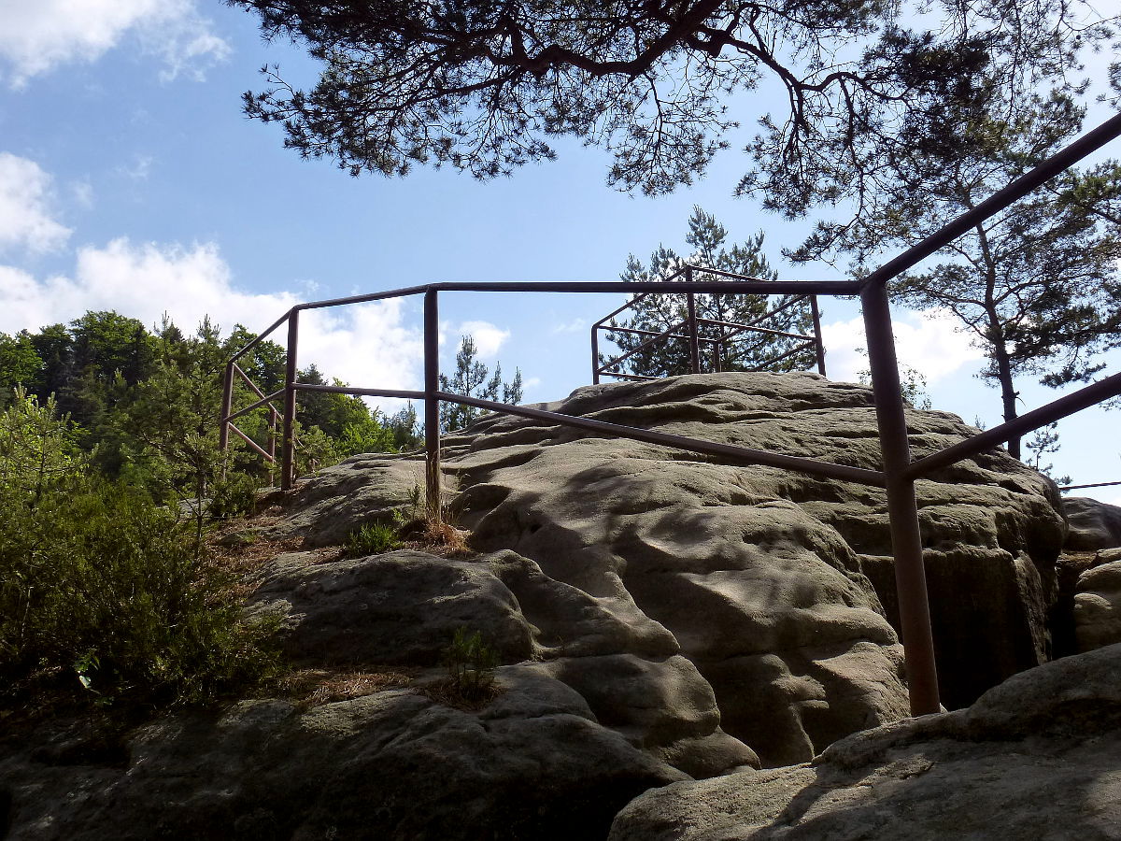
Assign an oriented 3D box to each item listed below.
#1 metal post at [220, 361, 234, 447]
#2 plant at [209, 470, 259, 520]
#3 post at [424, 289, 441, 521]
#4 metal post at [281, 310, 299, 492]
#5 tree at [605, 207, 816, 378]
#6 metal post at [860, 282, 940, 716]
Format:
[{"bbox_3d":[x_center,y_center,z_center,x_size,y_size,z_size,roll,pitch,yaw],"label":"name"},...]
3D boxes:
[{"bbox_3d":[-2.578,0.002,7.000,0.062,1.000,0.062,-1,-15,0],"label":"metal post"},{"bbox_3d":[-1.980,0.451,5.500,0.310,0.310,0.300,-2,-14,0],"label":"plant"},{"bbox_3d":[-0.581,-0.086,4.100,0.062,1.100,0.062,-3,-14,0],"label":"post"},{"bbox_3d":[-1.633,-0.133,5.480,0.062,1.130,0.062,-2,-14,0],"label":"metal post"},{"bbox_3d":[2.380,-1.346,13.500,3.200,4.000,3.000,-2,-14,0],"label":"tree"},{"bbox_3d":[0.787,0.154,2.120,0.062,1.020,0.062,-2,-14,0],"label":"metal post"}]

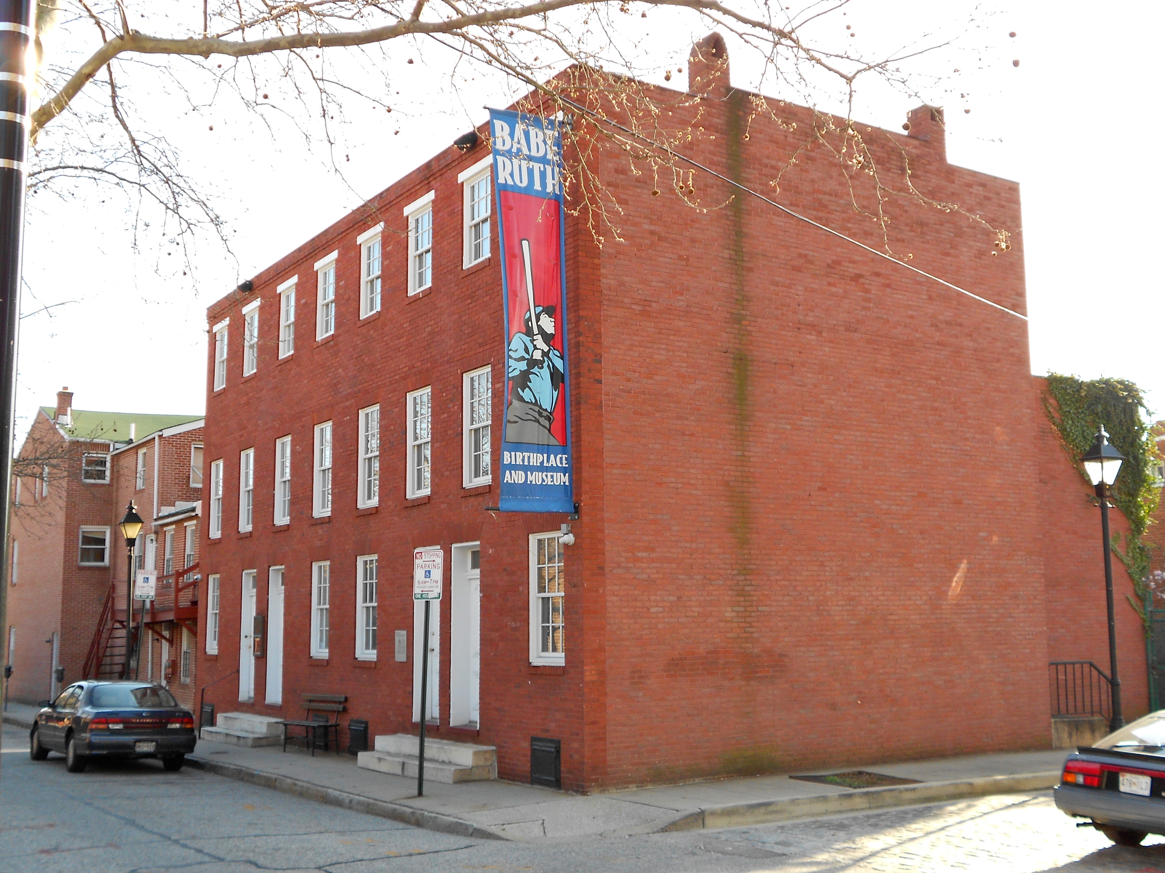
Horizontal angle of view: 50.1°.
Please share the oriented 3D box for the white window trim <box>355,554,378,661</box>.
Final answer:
[{"bbox_3d":[-3.366,2.712,19.759,0.140,1.635,0.767,5,-11,-34],"label":"white window trim"}]

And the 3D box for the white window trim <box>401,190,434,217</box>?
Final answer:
[{"bbox_3d":[-2.457,-3.551,19.018,0.120,0.125,1.020,5,-11,-34],"label":"white window trim"}]

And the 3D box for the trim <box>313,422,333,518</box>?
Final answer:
[{"bbox_3d":[-4.456,0.585,21.639,0.140,1.632,0.747,5,-11,-34],"label":"trim"}]

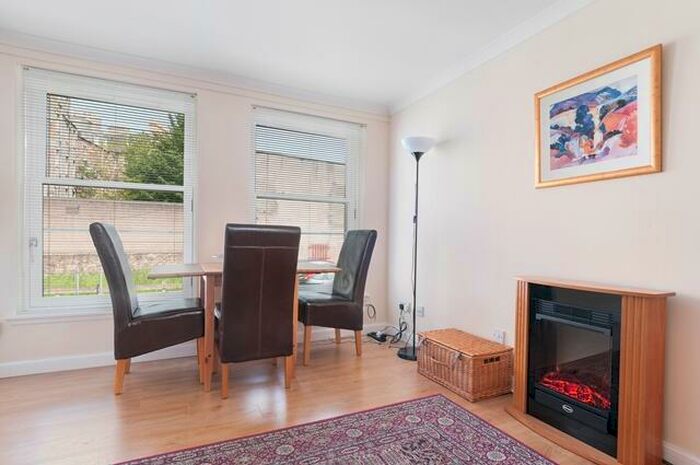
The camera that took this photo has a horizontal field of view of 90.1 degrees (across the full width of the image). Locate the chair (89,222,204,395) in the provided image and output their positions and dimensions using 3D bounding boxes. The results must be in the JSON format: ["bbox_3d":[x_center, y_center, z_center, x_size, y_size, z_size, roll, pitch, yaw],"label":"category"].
[{"bbox_3d":[-1.349,0.478,2.392,0.630,1.050,0.450,1,-1,-23],"label":"chair"}]

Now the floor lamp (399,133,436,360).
[{"bbox_3d":[0.548,0.121,2.947,0.290,1.816,0.290,1,-1,0],"label":"floor lamp"}]

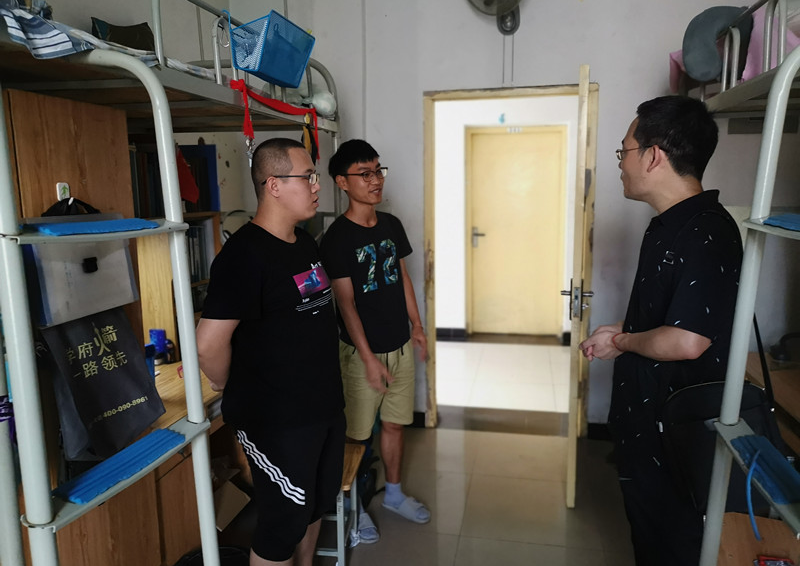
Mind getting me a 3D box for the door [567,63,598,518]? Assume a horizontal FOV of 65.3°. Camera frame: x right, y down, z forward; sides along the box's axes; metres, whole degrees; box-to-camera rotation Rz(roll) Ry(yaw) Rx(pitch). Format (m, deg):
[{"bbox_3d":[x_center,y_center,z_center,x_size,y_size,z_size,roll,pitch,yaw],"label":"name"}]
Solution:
[{"bbox_3d":[0.912,0.006,3.189,0.055,1.990,0.865,2,9,16],"label":"door"}]

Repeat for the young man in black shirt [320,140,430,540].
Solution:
[{"bbox_3d":[-0.113,0.242,2.735,0.490,1.710,0.360,-7,11,-34],"label":"young man in black shirt"}]

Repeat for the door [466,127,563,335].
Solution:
[{"bbox_3d":[1.146,-0.489,6.210,0.970,2.060,0.080,1,9,12],"label":"door"}]

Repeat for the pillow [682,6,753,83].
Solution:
[{"bbox_3d":[1.448,-1.089,2.846,0.290,0.330,0.140,0,9,6],"label":"pillow"}]

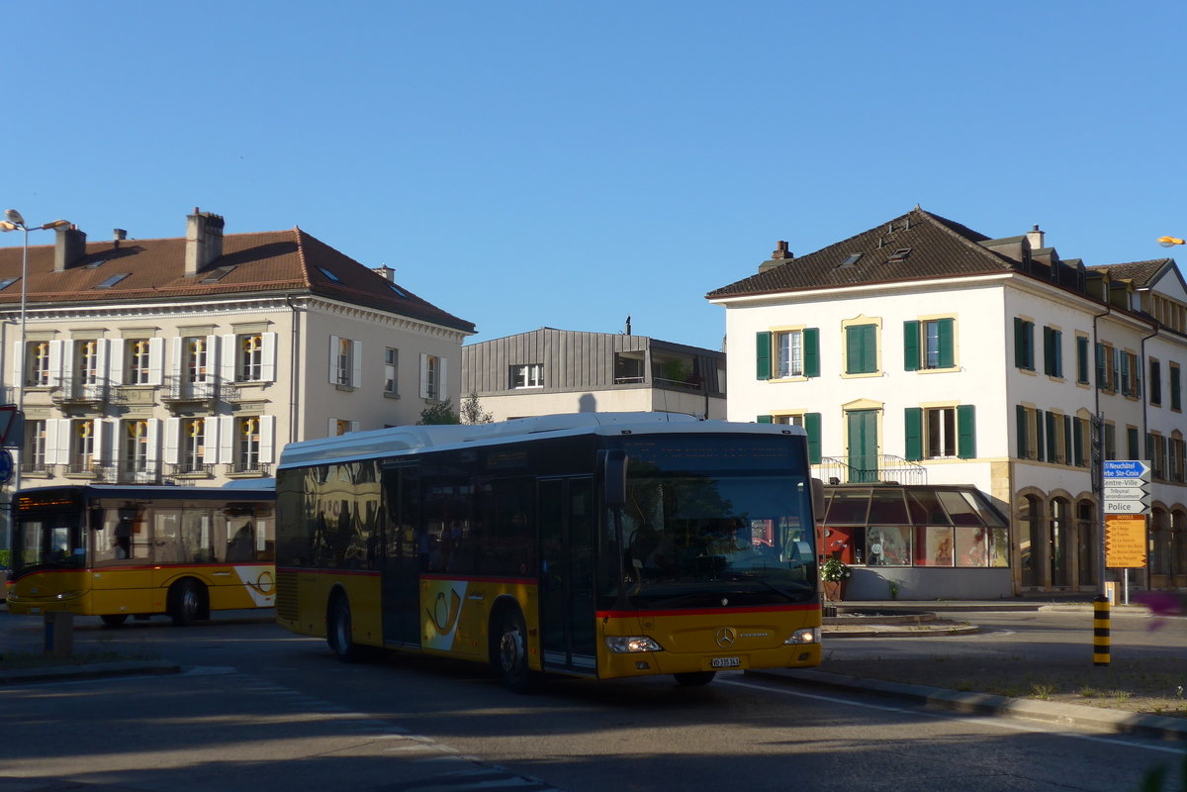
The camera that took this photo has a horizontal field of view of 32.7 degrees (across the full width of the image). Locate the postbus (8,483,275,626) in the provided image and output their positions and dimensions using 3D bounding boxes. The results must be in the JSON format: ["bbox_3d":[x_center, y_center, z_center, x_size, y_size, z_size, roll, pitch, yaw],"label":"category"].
[{"bbox_3d":[-6.984,3.273,43.527,2.550,3.020,12.000,-4,-5,38],"label":"postbus"}]

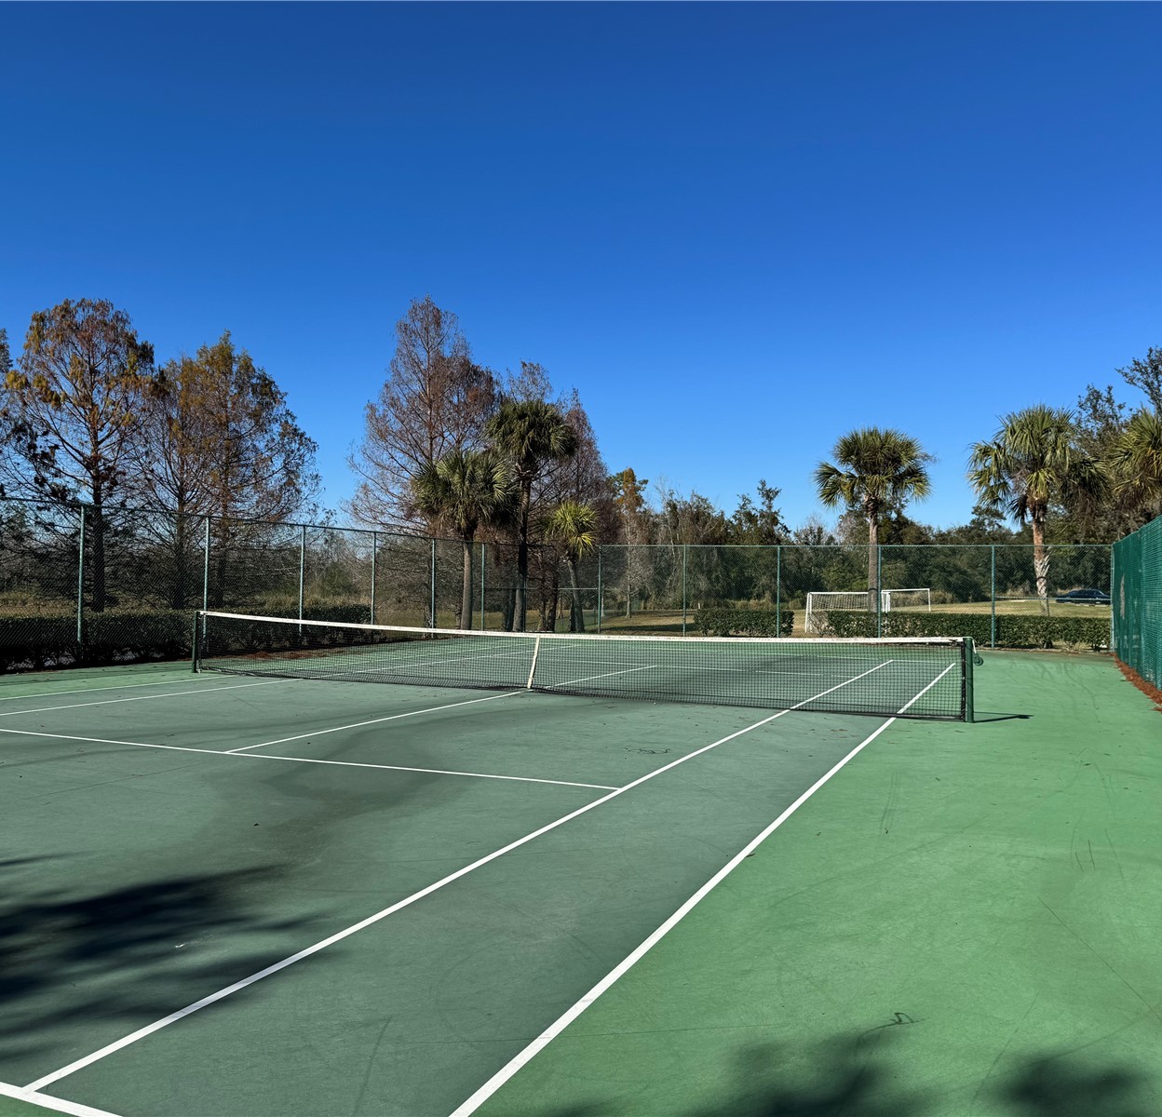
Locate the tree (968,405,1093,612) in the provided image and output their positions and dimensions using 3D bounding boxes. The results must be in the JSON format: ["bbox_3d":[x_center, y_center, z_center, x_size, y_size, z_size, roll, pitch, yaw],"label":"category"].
[{"bbox_3d":[14.794,-1.094,33.897,4.110,7.820,4.030,1,-1,0],"label":"tree"}]

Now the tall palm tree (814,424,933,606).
[{"bbox_3d":[10.129,-0.844,35.589,4.080,7.220,4.000,1,-1,0],"label":"tall palm tree"}]

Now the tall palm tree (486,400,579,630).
[{"bbox_3d":[-1.652,-1.531,37.102,3.340,8.220,3.270,1,-1,0],"label":"tall palm tree"}]

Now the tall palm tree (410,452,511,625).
[{"bbox_3d":[-4.000,-0.639,35.578,3.520,6.270,3.450,1,-1,0],"label":"tall palm tree"}]

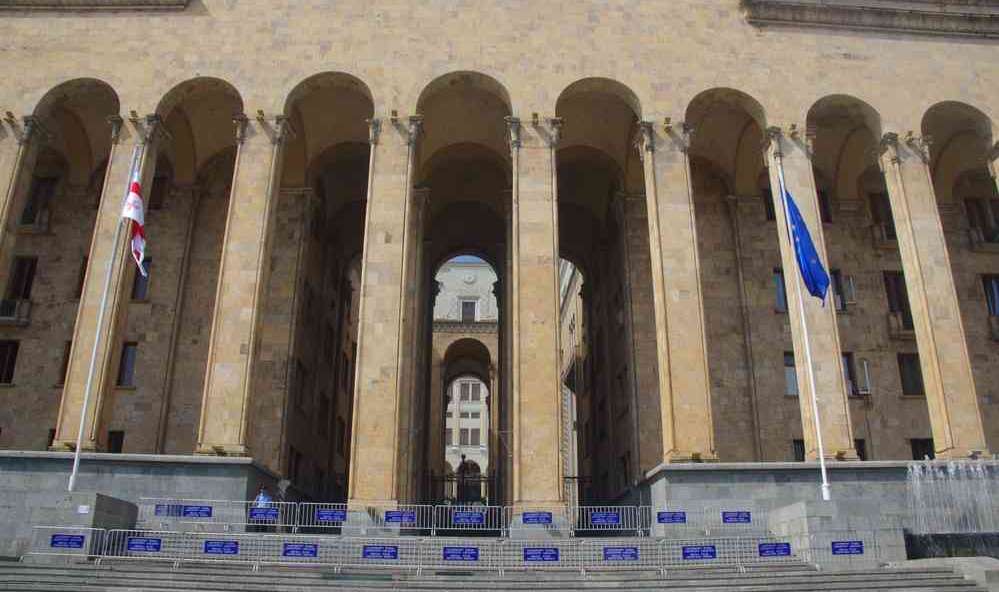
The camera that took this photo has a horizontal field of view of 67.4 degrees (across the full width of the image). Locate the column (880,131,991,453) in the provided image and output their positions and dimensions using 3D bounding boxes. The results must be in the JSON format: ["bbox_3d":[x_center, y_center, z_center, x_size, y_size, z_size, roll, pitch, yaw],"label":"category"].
[{"bbox_3d":[17.988,-0.318,31.547,1.950,14.150,1.250,1,-19,-1],"label":"column"}]

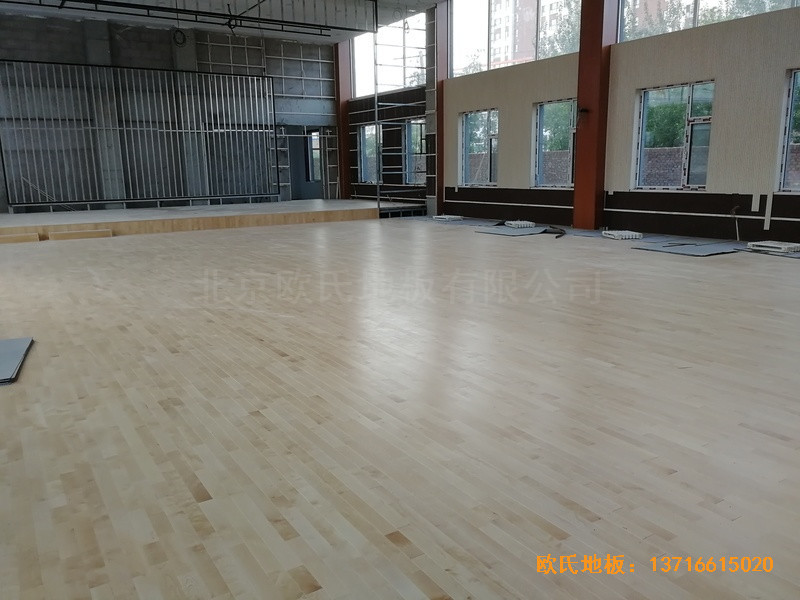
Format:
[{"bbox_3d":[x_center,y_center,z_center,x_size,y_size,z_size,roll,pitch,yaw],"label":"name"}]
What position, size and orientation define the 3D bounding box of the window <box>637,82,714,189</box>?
[{"bbox_3d":[5.662,-3.327,12.861,0.150,2.095,1.765,-8,14,-32],"label":"window"}]

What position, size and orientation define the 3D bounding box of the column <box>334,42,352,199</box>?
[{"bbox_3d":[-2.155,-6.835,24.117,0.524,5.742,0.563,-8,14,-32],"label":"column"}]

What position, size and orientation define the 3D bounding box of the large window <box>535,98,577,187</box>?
[{"bbox_3d":[3.993,-3.835,15.411,0.150,2.095,1.765,-8,14,-32],"label":"large window"}]

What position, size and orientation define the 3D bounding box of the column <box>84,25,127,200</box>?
[{"bbox_3d":[-9.301,-5.759,19.702,0.601,5.723,0.543,-8,14,-32],"label":"column"}]

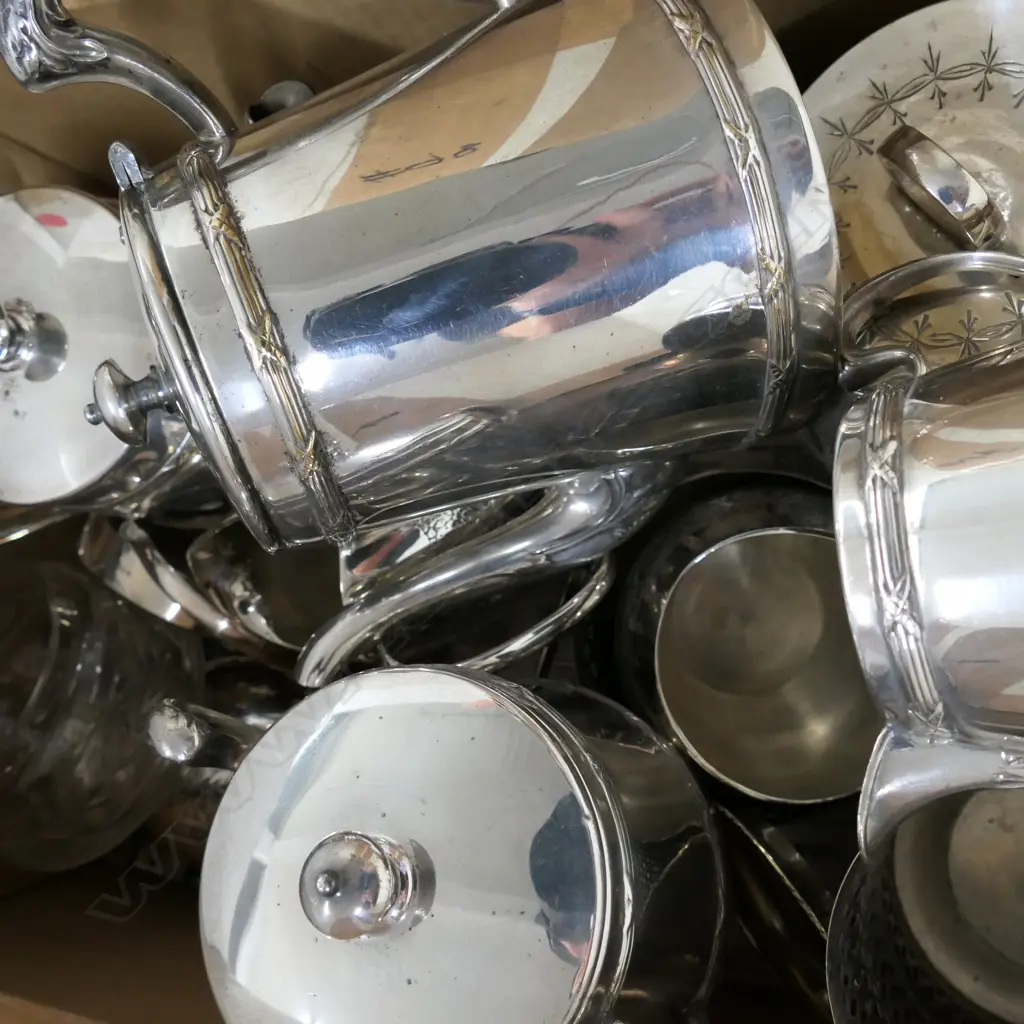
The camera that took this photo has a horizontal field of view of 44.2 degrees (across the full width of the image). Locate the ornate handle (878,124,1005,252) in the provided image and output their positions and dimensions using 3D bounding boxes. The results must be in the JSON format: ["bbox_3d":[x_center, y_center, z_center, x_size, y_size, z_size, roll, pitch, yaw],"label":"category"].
[{"bbox_3d":[0.153,-0.115,0.450,0.016,0.019,0.048,-42,68,14],"label":"ornate handle"}]

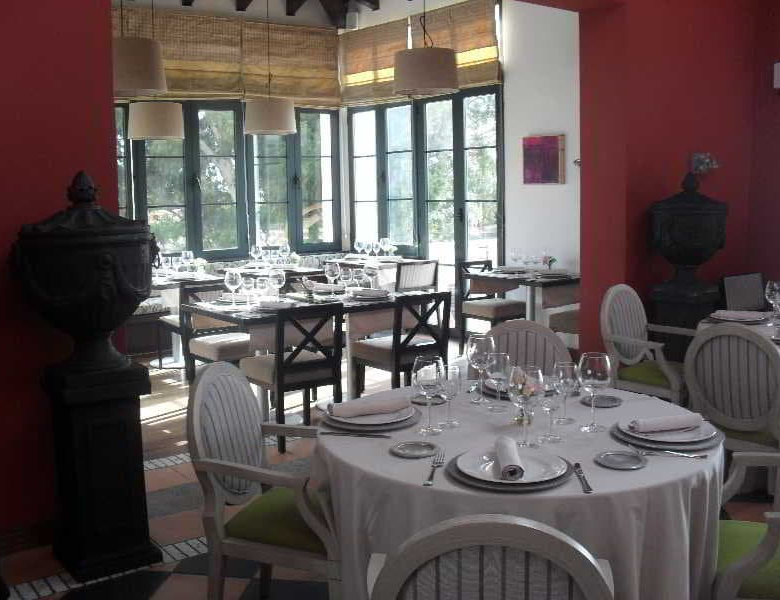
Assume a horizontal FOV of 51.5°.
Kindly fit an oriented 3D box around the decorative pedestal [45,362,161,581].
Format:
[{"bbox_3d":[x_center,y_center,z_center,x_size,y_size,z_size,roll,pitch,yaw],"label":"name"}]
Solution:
[{"bbox_3d":[-1.178,0.673,3.325,0.325,0.825,0.325,-7,9,-35],"label":"decorative pedestal"}]

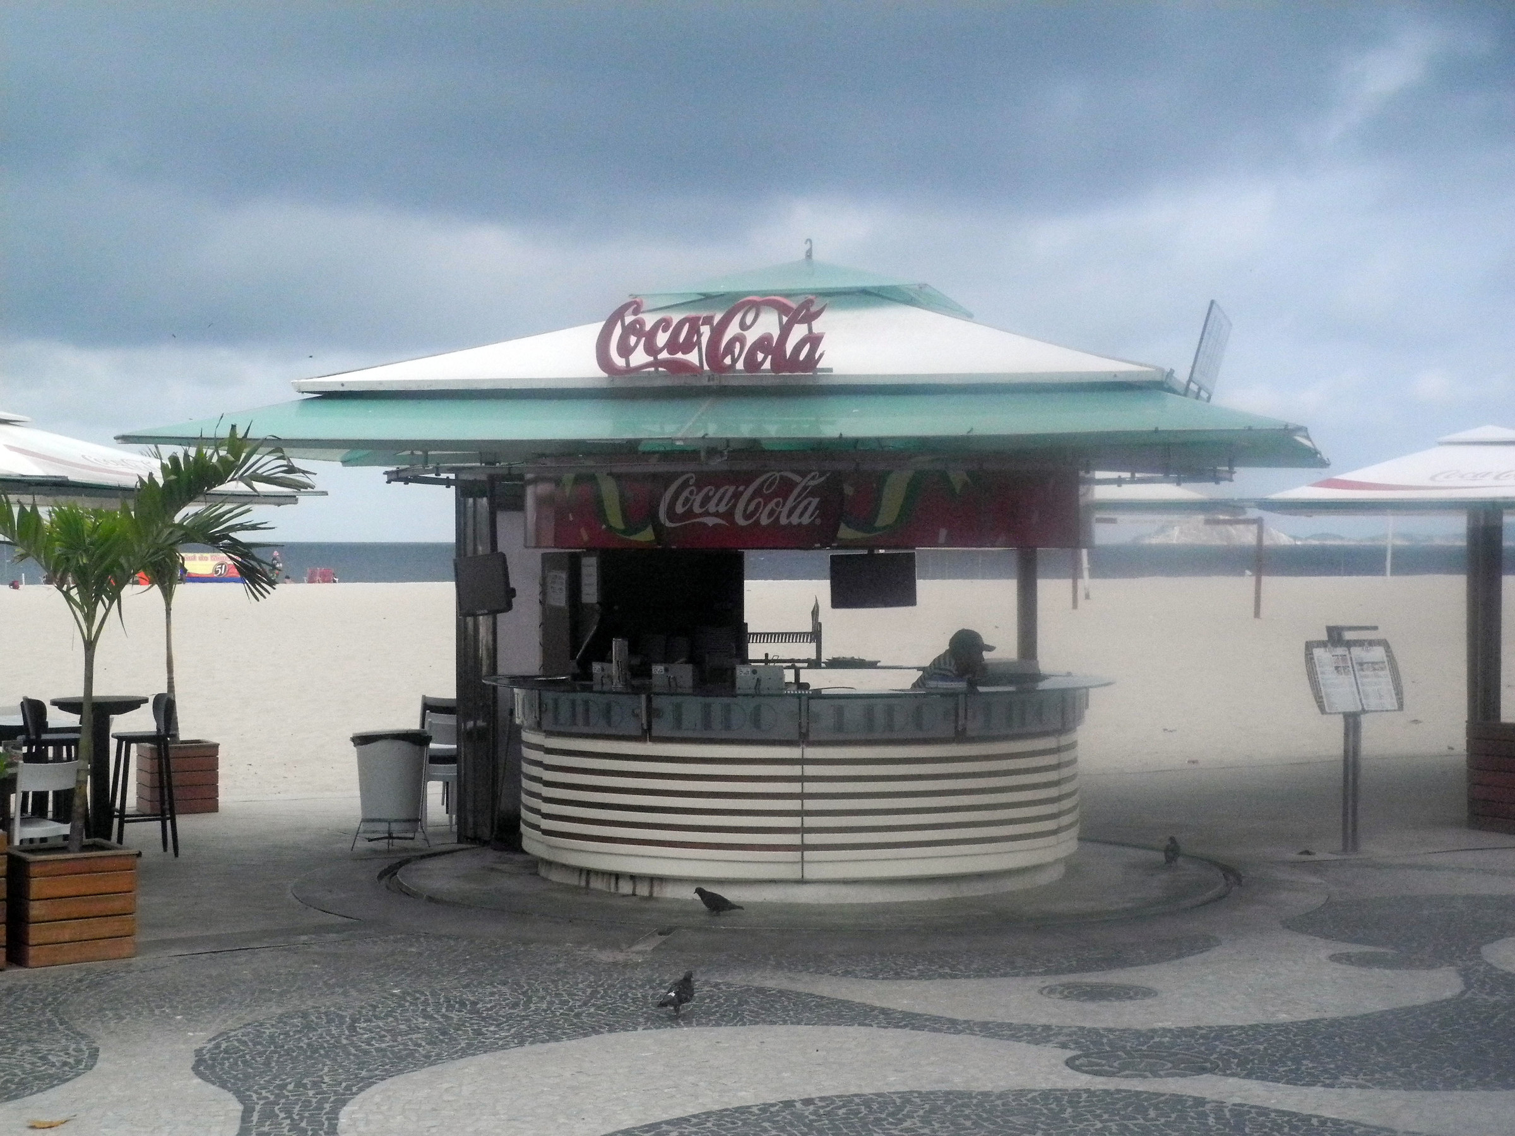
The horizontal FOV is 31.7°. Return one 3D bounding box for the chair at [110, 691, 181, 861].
[{"bbox_3d":[-3.950,1.337,17.194,0.430,1.050,0.400,0,1,-28],"label":"chair"}]

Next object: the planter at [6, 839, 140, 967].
[{"bbox_3d":[-3.400,1.645,13.117,0.540,0.515,0.540,0,1,-33],"label":"planter"}]

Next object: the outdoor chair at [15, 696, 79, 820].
[{"bbox_3d":[-4.450,1.345,16.934,0.430,1.040,0.400,0,1,-28],"label":"outdoor chair"}]

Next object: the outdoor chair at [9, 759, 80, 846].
[{"bbox_3d":[-4.040,1.479,14.995,0.440,0.810,0.480,0,1,-34],"label":"outdoor chair"}]

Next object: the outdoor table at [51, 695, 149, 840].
[{"bbox_3d":[-4.205,1.349,17.064,0.625,1.030,0.625,0,1,-33],"label":"outdoor table"}]

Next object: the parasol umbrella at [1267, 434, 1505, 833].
[{"bbox_3d":[5.439,0.429,19.895,3.150,2.950,3.150,0,1,15],"label":"parasol umbrella"}]

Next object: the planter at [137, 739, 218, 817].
[{"bbox_3d":[-4.380,1.584,20.116,0.515,0.500,0.515,0,1,-25],"label":"planter"}]

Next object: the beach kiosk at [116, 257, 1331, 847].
[{"bbox_3d":[0.330,-0.048,16.750,6.300,3.830,6.350,0,1,13],"label":"beach kiosk"}]

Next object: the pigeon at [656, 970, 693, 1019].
[{"bbox_3d":[-0.347,1.816,11.458,0.260,0.205,0.120,0,1,-40],"label":"pigeon"}]

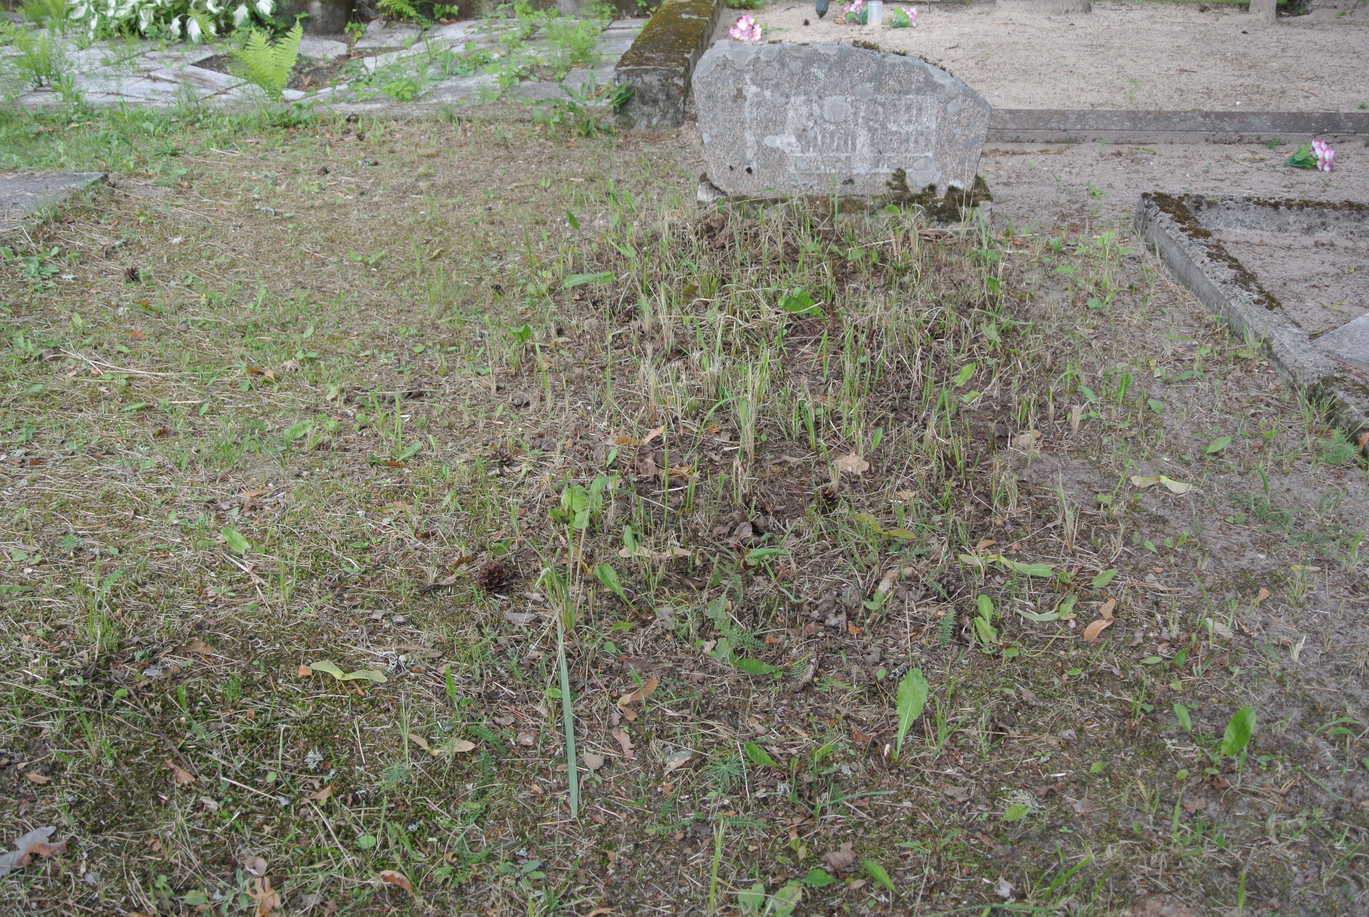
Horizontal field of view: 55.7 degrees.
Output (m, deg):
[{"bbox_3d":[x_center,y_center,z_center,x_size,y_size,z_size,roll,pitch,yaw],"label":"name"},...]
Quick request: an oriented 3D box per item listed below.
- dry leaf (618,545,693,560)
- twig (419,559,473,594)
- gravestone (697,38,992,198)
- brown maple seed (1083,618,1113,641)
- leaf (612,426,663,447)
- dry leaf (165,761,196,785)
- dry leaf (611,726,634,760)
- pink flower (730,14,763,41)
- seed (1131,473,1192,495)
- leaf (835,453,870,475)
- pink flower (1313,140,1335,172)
[{"bbox_3d":[-0.040,0.128,1.763,0.100,0.014,0.022,0,27,0],"label":"dry leaf"},{"bbox_3d":[-0.352,0.172,1.914,0.093,0.028,0.035,-20,33,-33],"label":"twig"},{"bbox_3d":[0.376,-0.821,3.129,0.700,0.355,0.110,0,27,0],"label":"gravestone"},{"bbox_3d":[0.471,0.195,1.475,0.018,0.010,0.050,23,35,36],"label":"brown maple seed"},{"bbox_3d":[-0.074,-0.035,2.047,0.079,0.018,0.030,0,27,0],"label":"leaf"},{"bbox_3d":[-0.546,0.341,1.403,0.038,0.011,0.020,25,36,39],"label":"dry leaf"},{"bbox_3d":[-0.076,0.352,1.603,0.024,0.012,0.056,-11,29,-21],"label":"dry leaf"},{"bbox_3d":[0.229,-1.601,4.822,0.120,0.090,0.100,0,27,0],"label":"pink flower"},{"bbox_3d":[0.811,0.044,2.200,0.105,0.016,0.038,6,28,11],"label":"seed"},{"bbox_3d":[0.271,0.009,2.090,0.060,0.018,0.042,0,27,0],"label":"leaf"},{"bbox_3d":[2.007,-0.948,4.062,0.068,0.085,0.075,12,29,22],"label":"pink flower"}]

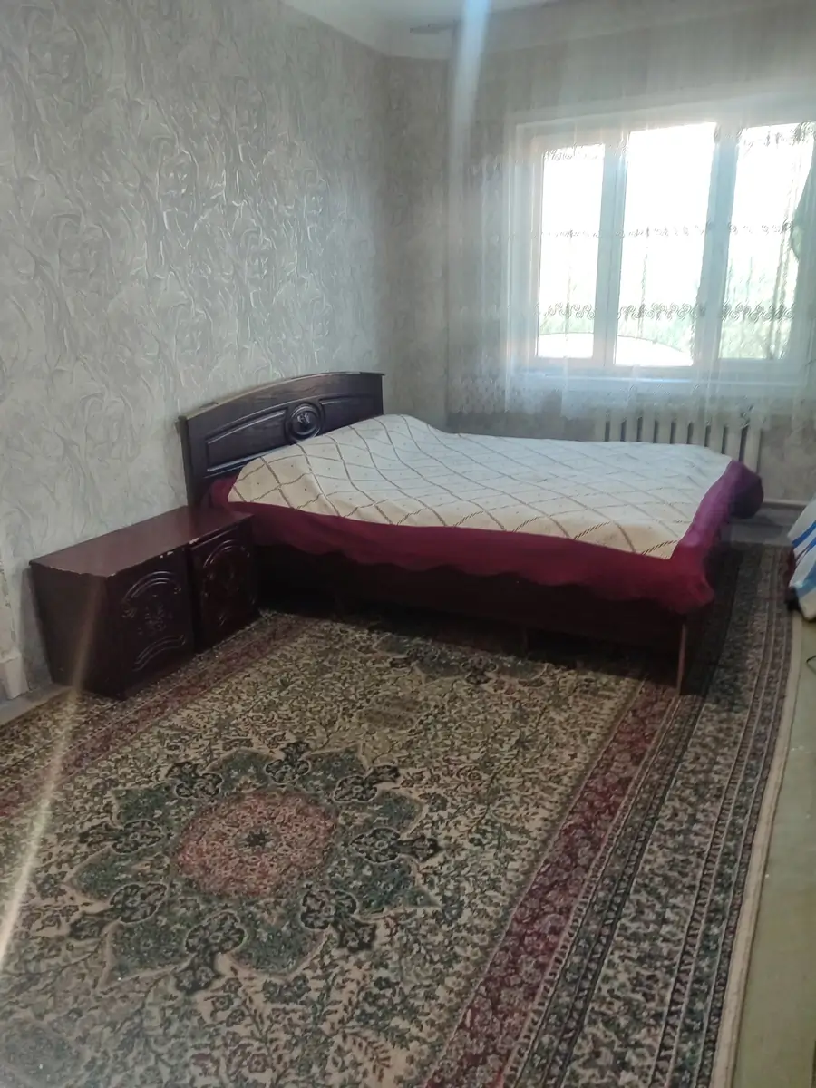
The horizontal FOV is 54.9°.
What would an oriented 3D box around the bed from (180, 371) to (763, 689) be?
[{"bbox_3d":[0.384,-0.292,3.695,2.104,0.908,1.778,8,20,24],"label":"bed"}]

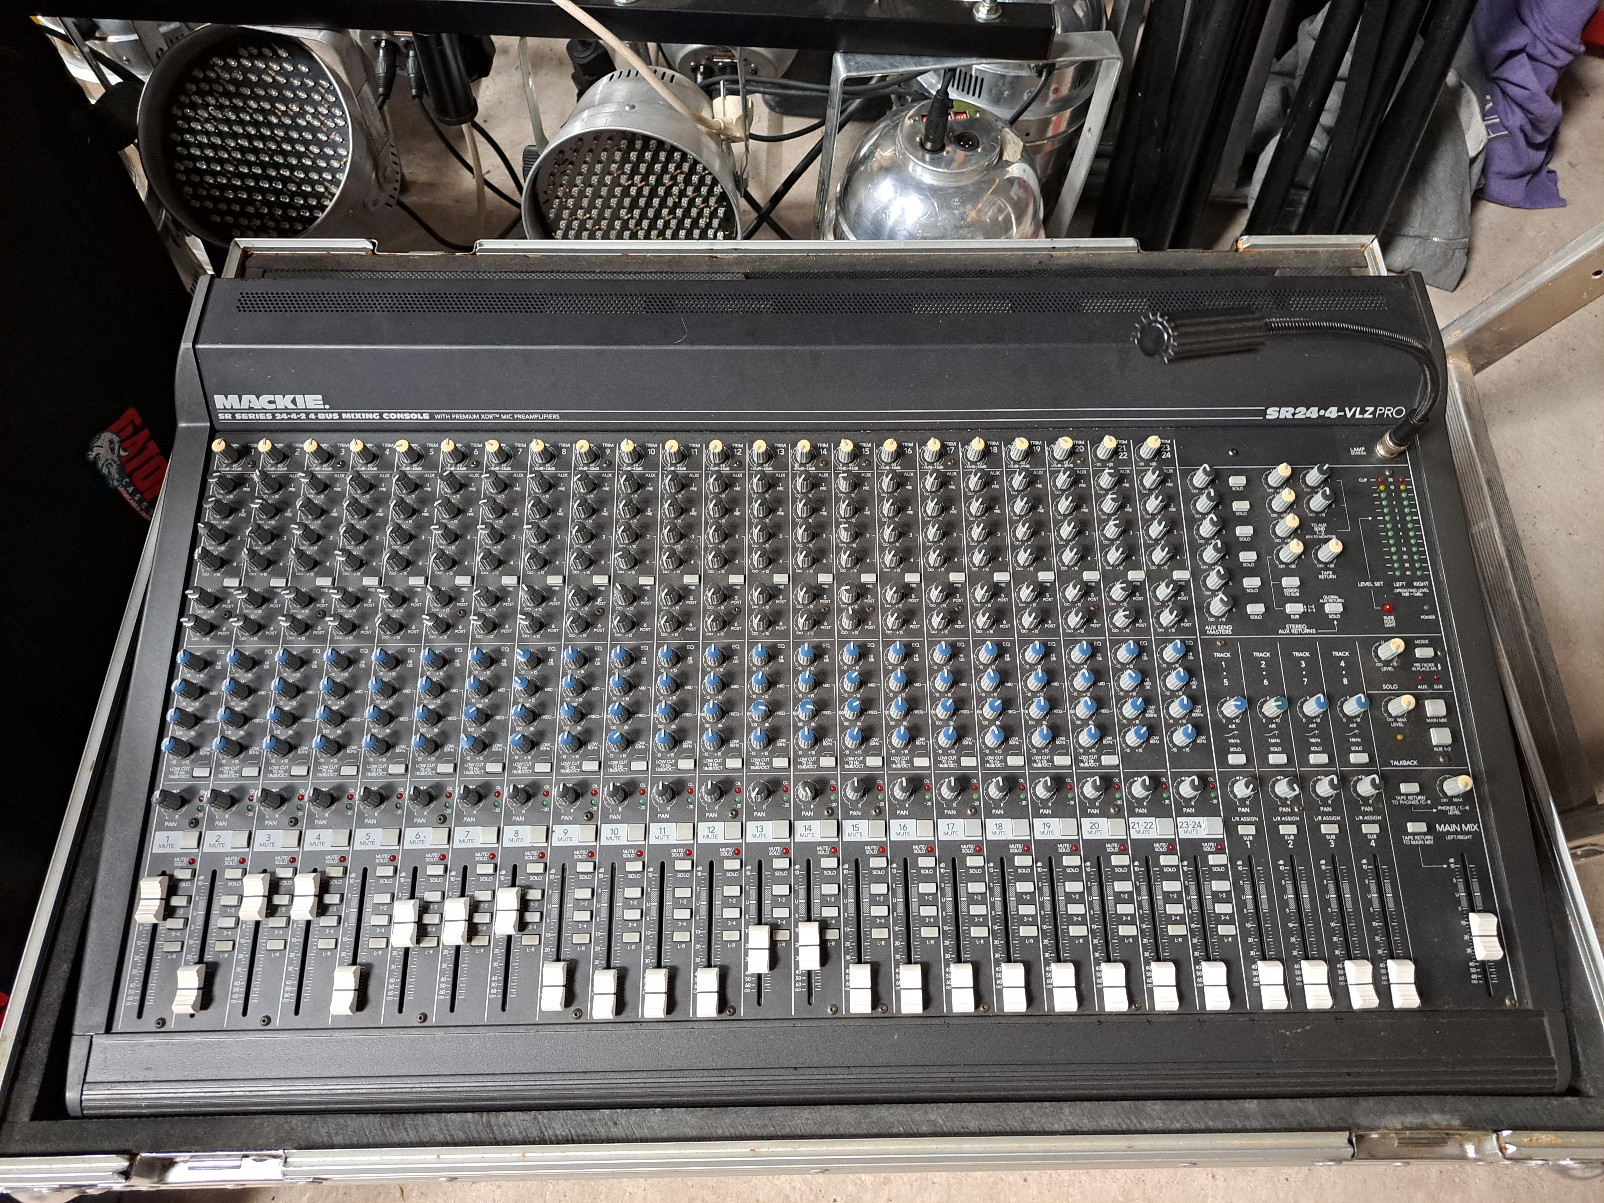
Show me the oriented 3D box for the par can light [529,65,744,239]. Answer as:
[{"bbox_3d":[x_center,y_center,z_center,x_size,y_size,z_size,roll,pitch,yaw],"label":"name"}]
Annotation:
[{"bbox_3d":[-0.154,-0.423,1.096,0.205,0.202,0.210,2,50,2],"label":"par can light"}]

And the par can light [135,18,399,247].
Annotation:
[{"bbox_3d":[-0.505,-0.442,1.122,0.205,0.210,0.202,3,99,3],"label":"par can light"}]

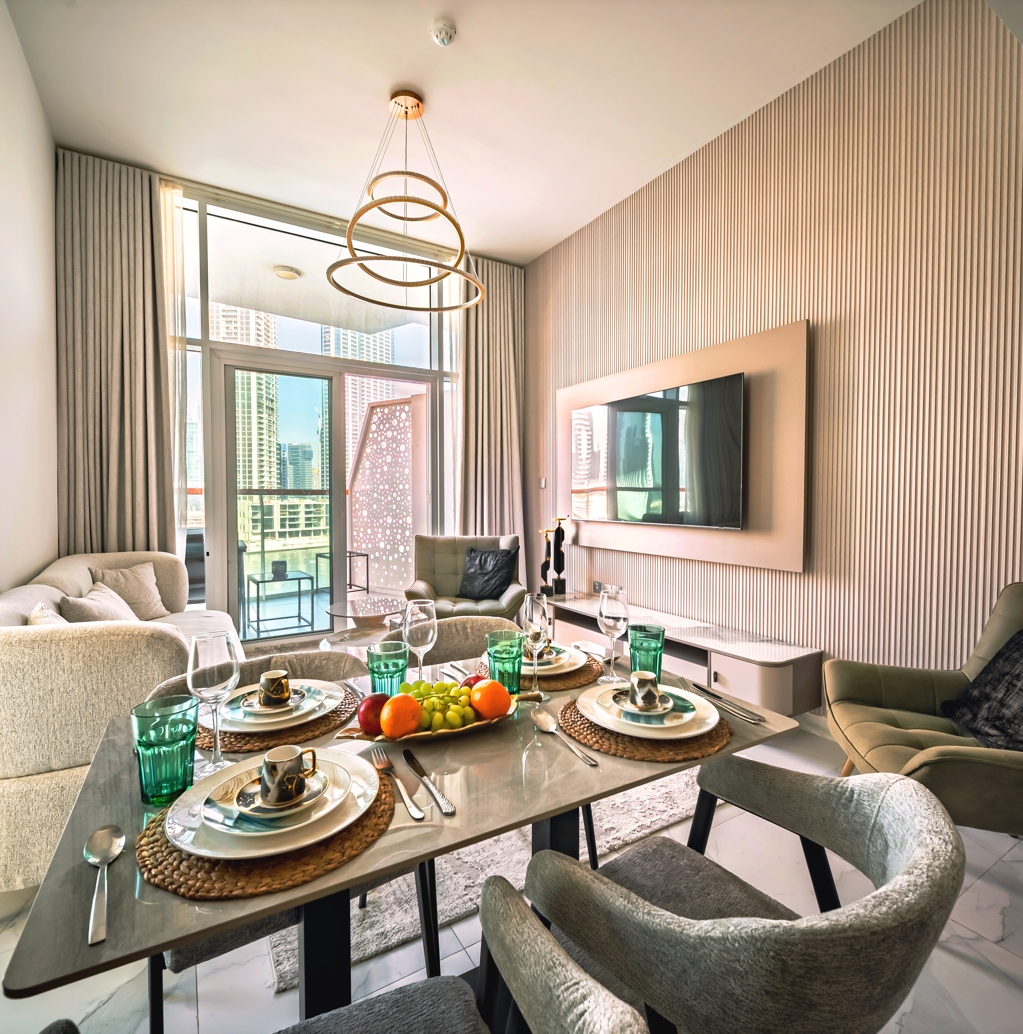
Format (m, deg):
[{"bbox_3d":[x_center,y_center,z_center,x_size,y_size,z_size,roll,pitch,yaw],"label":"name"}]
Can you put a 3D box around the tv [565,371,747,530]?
[{"bbox_3d":[0.907,-0.385,3.502,0.060,0.866,1.476,0,2,-33],"label":"tv"}]

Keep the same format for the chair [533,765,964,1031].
[{"bbox_3d":[0.328,0.781,0.788,0.580,0.760,0.570,-1,2,-30],"label":"chair"}]

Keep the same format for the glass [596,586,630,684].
[{"bbox_3d":[0.250,0.295,1.267,0.076,0.220,0.076,0,2,0],"label":"glass"}]

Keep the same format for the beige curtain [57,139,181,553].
[{"bbox_3d":[-2.567,-0.606,3.388,0.601,3.331,0.160,-1,2,-32],"label":"beige curtain"}]

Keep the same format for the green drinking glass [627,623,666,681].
[{"bbox_3d":[0.330,0.338,1.262,0.091,0.131,0.091,1,2,0],"label":"green drinking glass"}]

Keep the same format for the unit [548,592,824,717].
[{"bbox_3d":[0.854,0.786,3.285,0.470,0.287,1.932,-1,2,-32],"label":"unit"}]

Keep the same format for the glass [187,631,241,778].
[{"bbox_3d":[-0.473,0.296,0.824,0.076,0.215,0.076,0,2,-30],"label":"glass"}]

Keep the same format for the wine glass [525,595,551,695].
[{"bbox_3d":[0.058,0.293,1.172,0.063,0.230,0.063,0,2,0],"label":"wine glass"}]

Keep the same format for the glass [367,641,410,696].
[{"bbox_3d":[-0.256,0.334,1.074,0.091,0.131,0.091,0,2,-30],"label":"glass"}]

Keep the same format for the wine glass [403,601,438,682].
[{"bbox_3d":[-0.198,0.299,1.133,0.076,0.220,0.076,-1,2,-32],"label":"wine glass"}]

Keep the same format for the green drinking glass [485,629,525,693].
[{"bbox_3d":[-0.013,0.335,1.188,0.091,0.131,0.091,1,2,0],"label":"green drinking glass"}]

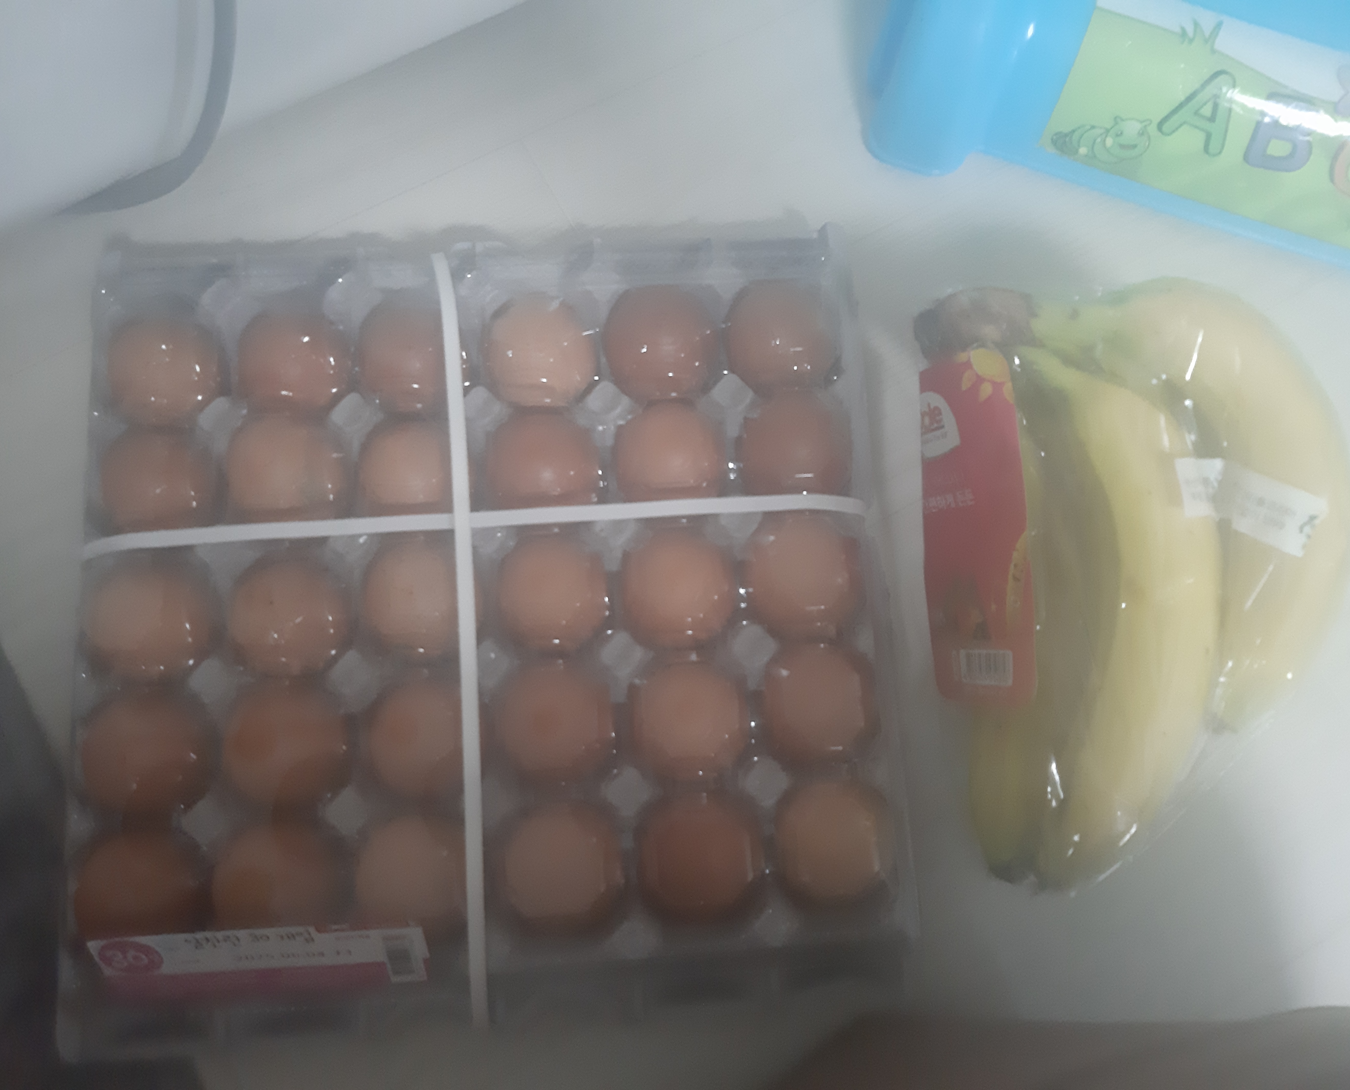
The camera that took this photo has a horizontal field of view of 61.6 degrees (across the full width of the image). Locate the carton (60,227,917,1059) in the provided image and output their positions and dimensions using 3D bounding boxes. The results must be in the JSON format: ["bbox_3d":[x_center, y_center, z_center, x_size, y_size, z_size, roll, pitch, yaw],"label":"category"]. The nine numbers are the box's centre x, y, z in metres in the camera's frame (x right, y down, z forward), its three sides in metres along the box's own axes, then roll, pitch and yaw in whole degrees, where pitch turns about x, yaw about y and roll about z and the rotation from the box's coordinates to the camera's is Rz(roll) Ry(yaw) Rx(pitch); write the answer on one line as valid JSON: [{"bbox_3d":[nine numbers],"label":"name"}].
[{"bbox_3d":[-0.070,0.019,0.417,0.298,0.068,0.288,-4,76,-2],"label":"carton"}]

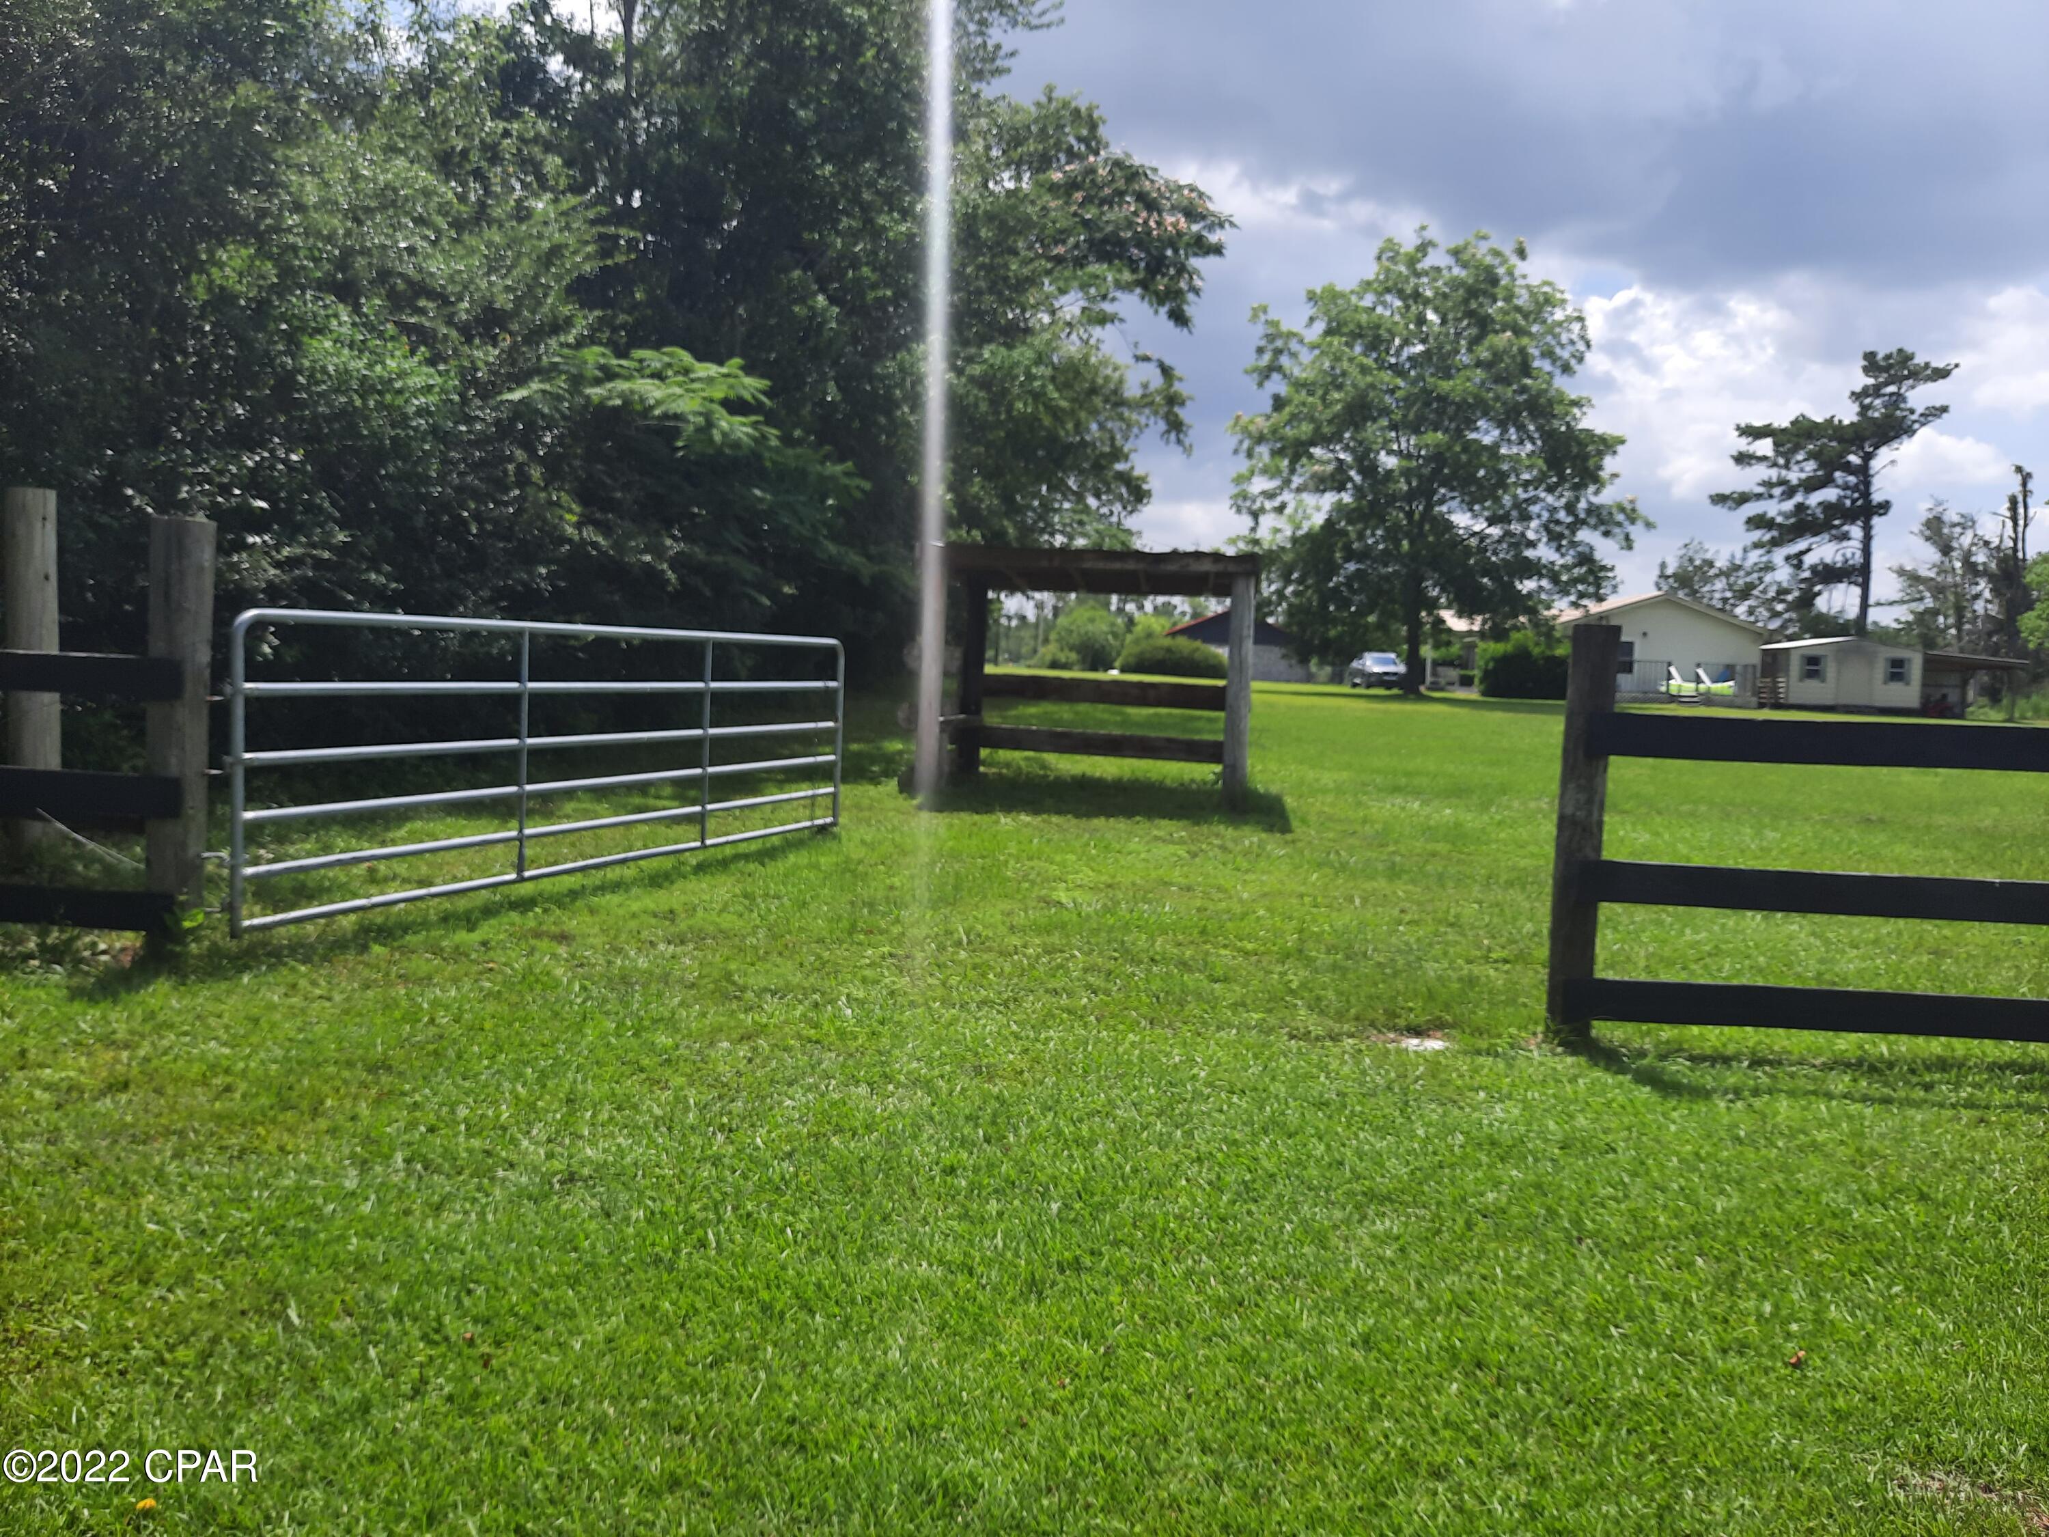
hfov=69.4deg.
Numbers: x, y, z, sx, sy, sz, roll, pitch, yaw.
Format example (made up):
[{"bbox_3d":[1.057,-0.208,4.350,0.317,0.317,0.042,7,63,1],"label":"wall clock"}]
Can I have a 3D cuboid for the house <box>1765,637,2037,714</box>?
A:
[{"bbox_3d":[33.620,-3.639,57.500,8.300,2.950,4.400,3,5,15],"label":"house"}]

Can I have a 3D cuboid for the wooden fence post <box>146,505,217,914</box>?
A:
[{"bbox_3d":[-3.265,-0.133,5.700,0.220,1.660,0.220,4,5,-6],"label":"wooden fence post"}]

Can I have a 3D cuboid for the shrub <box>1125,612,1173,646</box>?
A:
[{"bbox_3d":[7.179,-7.088,84.000,3.000,3.400,2.700,2,5,0],"label":"shrub"}]

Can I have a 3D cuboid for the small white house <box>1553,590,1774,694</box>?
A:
[{"bbox_3d":[26.837,-5.342,64.890,8.100,4.400,10.000,4,5,11],"label":"small white house"}]

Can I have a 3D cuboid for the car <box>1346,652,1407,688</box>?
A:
[{"bbox_3d":[15.779,-4.370,66.000,1.870,1.600,4.600,3,5,2],"label":"car"}]

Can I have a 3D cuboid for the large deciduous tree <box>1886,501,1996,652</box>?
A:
[{"bbox_3d":[54.310,-9.853,88.000,5.700,11.900,5.500,2,5,0],"label":"large deciduous tree"}]

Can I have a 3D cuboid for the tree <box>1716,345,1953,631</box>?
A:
[{"bbox_3d":[42.485,-12.446,78.000,12.000,17.800,11.000,5,5,22],"label":"tree"}]

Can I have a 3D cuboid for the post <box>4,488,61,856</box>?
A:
[{"bbox_3d":[-4.926,-0.465,7.350,0.220,1.850,0.220,2,5,-6],"label":"post"}]

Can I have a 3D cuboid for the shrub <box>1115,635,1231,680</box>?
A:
[{"bbox_3d":[7.384,-5.488,73.000,5.400,2.050,3.600,2,5,0],"label":"shrub"}]

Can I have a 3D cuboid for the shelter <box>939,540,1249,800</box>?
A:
[{"bbox_3d":[0.749,-0.882,14.405,2.870,2.290,2.500,2,5,6],"label":"shelter"}]

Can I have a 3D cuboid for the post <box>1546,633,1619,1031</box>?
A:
[{"bbox_3d":[2.092,0.242,5.583,0.170,1.559,0.170,2,5,0],"label":"post"}]

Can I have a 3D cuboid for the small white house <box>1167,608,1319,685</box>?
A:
[{"bbox_3d":[11.400,-6.734,80.461,7.600,3.900,9.000,3,5,6],"label":"small white house"}]

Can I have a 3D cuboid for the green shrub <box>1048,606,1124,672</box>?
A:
[{"bbox_3d":[3.332,-7.053,80.000,4.100,3.600,4.000,3,5,0],"label":"green shrub"}]

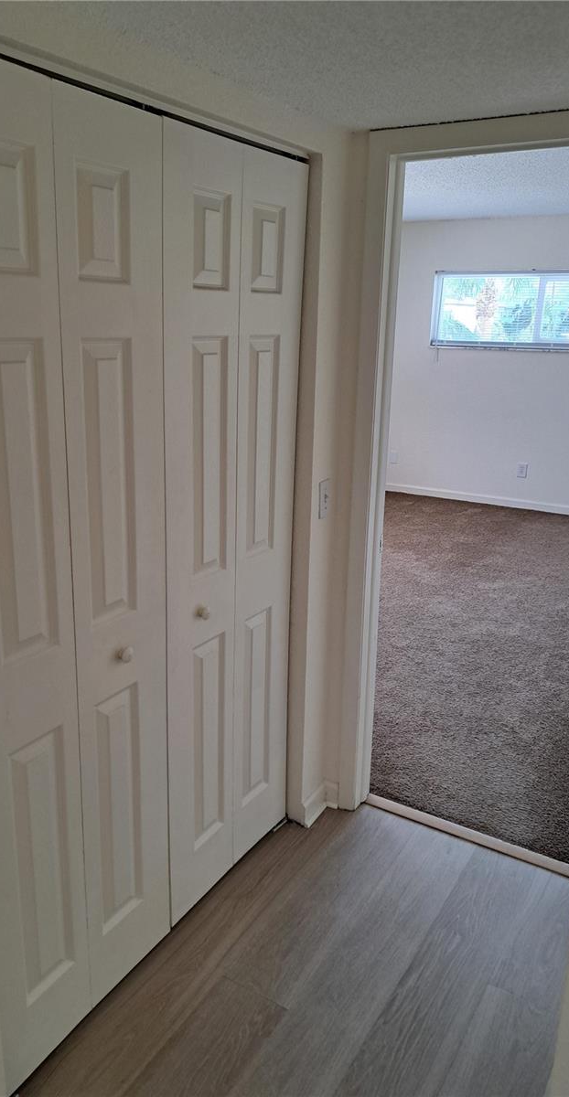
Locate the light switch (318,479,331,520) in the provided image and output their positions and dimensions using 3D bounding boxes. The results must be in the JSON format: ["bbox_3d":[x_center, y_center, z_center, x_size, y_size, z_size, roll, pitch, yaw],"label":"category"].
[{"bbox_3d":[0.121,-0.147,2.290,0.012,0.115,0.070,11,19,30],"label":"light switch"}]

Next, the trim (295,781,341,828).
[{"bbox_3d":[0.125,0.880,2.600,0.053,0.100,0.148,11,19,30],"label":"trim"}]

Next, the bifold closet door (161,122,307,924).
[{"bbox_3d":[-0.134,0.019,2.076,0.040,2.007,0.593,11,19,30],"label":"bifold closet door"}]

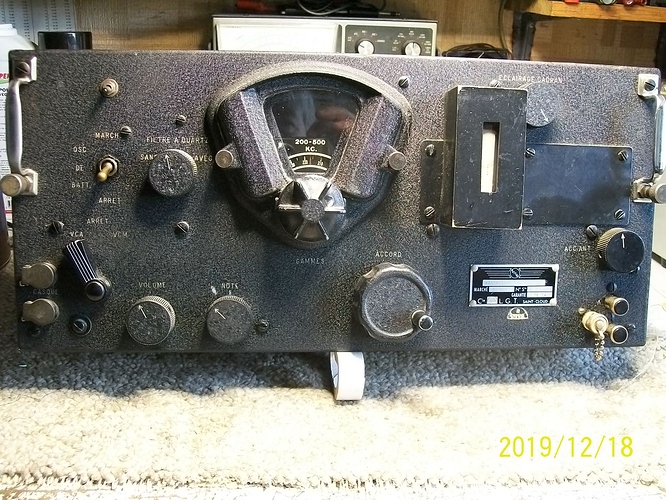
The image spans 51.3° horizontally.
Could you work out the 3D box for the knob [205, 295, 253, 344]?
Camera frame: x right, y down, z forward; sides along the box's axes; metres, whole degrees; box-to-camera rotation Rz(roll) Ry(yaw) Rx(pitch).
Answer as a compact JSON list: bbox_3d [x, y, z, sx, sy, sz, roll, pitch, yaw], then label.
[{"bbox_3d":[-0.073,0.050,0.491,0.033,0.033,0.013,0,6,-5],"label":"knob"}]

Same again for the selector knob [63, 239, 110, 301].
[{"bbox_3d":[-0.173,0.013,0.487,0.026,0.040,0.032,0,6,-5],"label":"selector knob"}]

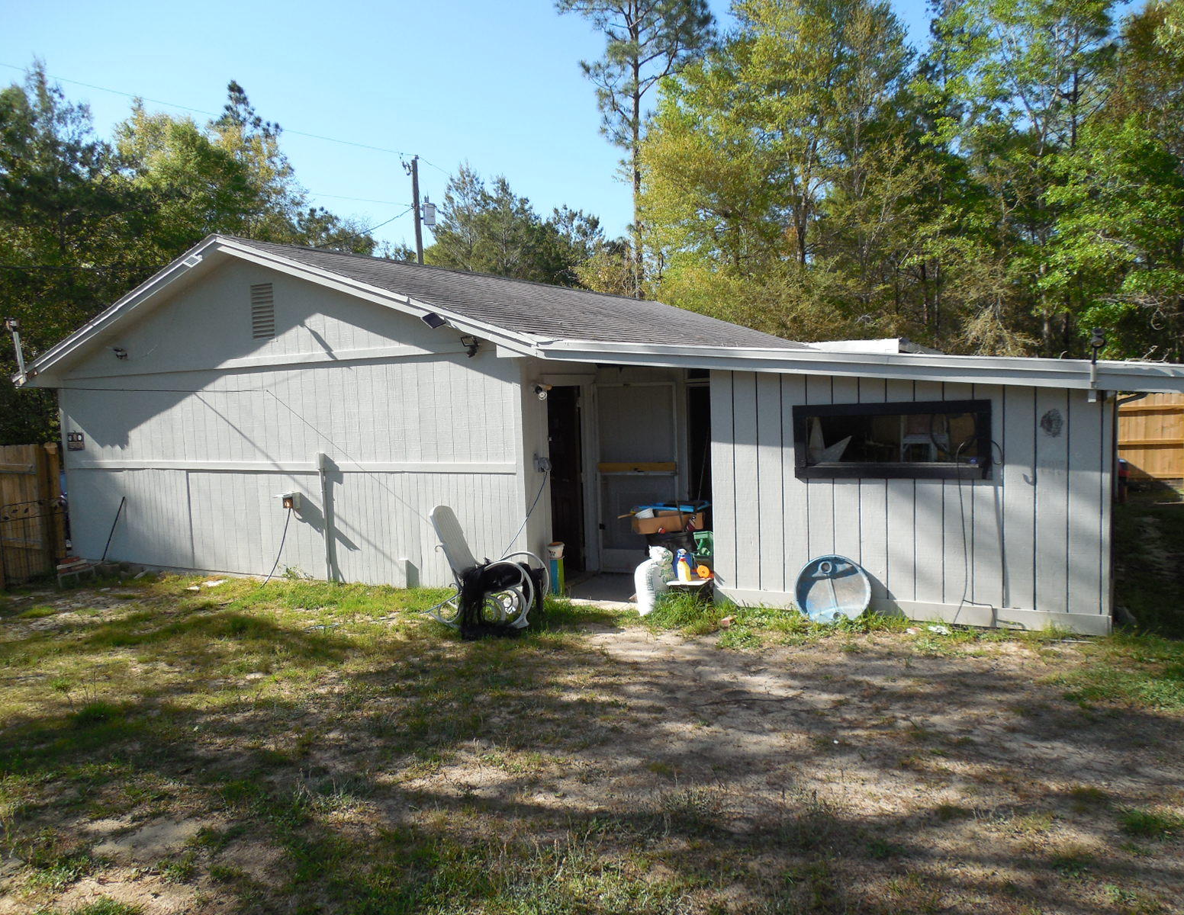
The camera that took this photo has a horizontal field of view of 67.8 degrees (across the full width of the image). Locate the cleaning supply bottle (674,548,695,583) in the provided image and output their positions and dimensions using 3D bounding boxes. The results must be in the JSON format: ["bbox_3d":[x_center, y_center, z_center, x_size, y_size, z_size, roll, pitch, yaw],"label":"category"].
[{"bbox_3d":[0.779,0.911,7.450,0.120,0.277,0.075,-3,4,-12],"label":"cleaning supply bottle"}]

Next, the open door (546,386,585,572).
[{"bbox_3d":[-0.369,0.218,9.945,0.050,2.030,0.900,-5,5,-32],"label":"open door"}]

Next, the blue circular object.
[{"bbox_3d":[1.886,1.036,6.865,0.580,0.570,0.160,0,-5,20],"label":"blue circular object"}]

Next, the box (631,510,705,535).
[{"bbox_3d":[0.696,0.596,8.232,0.600,0.150,0.330,-6,5,-10],"label":"box"}]

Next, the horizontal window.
[{"bbox_3d":[2.267,-0.132,6.731,1.435,0.573,0.100,0,5,27],"label":"horizontal window"}]

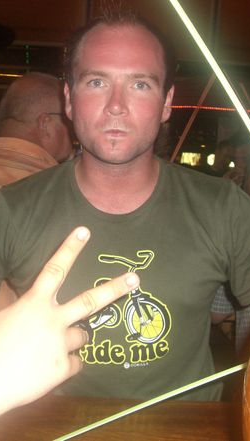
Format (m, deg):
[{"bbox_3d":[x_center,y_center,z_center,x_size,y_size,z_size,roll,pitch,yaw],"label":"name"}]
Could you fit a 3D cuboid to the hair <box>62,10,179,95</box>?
[{"bbox_3d":[-0.010,-0.250,1.060,0.178,0.170,0.200,2,7,1],"label":"hair"}]

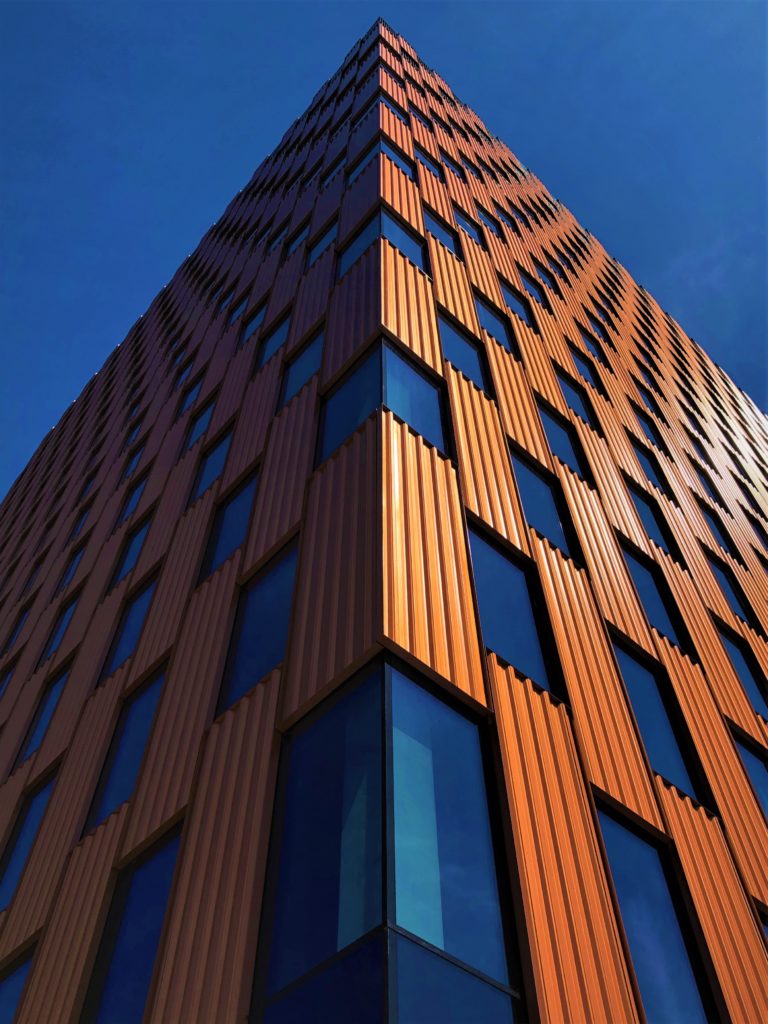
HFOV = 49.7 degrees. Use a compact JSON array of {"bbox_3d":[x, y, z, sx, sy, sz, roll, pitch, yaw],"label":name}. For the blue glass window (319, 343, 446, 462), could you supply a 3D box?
[{"bbox_3d":[-0.035,-1.591,12.145,1.636,2.410,0.857,-3,-54,2],"label":"blue glass window"}]

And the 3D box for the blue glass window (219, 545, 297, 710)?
[{"bbox_3d":[-1.384,1.329,9.994,0.150,2.410,1.371,36,-62,-23],"label":"blue glass window"}]

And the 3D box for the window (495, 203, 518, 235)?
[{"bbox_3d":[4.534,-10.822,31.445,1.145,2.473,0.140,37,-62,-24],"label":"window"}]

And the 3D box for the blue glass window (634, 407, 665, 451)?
[{"bbox_3d":[7.857,-2.368,24.656,1.199,2.218,0.122,36,-62,-23],"label":"blue glass window"}]

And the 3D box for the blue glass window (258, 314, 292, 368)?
[{"bbox_3d":[-2.399,-3.779,18.444,0.200,2.350,1.220,37,-62,-24],"label":"blue glass window"}]

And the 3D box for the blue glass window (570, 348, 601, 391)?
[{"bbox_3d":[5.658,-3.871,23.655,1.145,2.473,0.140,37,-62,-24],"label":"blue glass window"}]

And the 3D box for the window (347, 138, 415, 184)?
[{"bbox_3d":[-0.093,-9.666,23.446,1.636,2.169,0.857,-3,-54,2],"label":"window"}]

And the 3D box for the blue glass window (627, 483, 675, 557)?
[{"bbox_3d":[5.305,0.104,16.719,1.220,2.350,0.200,35,-61,-23],"label":"blue glass window"}]

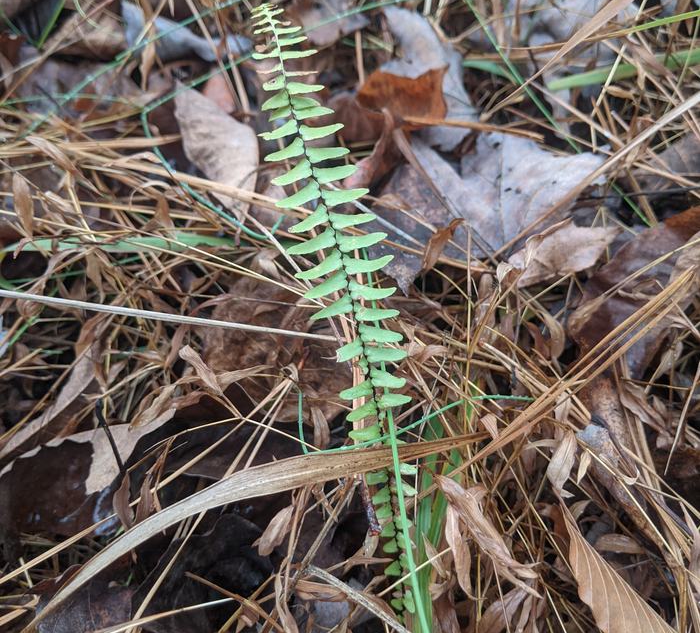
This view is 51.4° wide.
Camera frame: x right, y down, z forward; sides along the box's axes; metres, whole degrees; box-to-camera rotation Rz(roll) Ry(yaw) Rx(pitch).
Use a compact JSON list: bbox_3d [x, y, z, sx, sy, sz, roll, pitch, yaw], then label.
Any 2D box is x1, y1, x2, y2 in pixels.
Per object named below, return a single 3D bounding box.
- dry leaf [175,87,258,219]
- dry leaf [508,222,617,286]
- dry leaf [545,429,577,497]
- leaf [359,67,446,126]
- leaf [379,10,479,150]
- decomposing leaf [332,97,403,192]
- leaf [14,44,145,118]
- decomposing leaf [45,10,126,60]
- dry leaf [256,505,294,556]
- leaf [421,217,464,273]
[{"bbox_3d":[-0.095,-0.116,0.515,0.047,0.020,0.104,-27,83,-10],"label":"dry leaf"},{"bbox_3d":[0.136,-0.040,0.465,0.070,0.018,0.032,-20,70,0],"label":"dry leaf"},{"bbox_3d":[0.119,0.082,0.410,0.015,0.022,0.030,8,52,6],"label":"dry leaf"},{"bbox_3d":[0.042,-0.183,0.605,0.072,0.031,0.040,-4,52,-3],"label":"leaf"},{"bbox_3d":[0.060,-0.183,0.560,0.060,0.030,0.120,-18,77,-2],"label":"leaf"},{"bbox_3d":[0.014,-0.138,0.580,0.043,0.034,0.063,16,54,12],"label":"decomposing leaf"},{"bbox_3d":[-0.235,-0.207,0.640,0.103,0.018,0.074,0,52,0],"label":"leaf"},{"bbox_3d":[-0.251,-0.267,0.690,0.067,0.025,0.045,-12,53,-9],"label":"decomposing leaf"},{"bbox_3d":[-0.039,0.113,0.385,0.012,0.008,0.029,32,68,11],"label":"dry leaf"},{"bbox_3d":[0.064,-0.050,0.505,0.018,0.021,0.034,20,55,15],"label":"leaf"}]

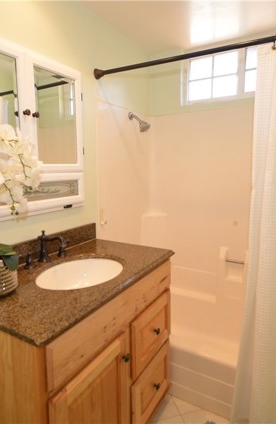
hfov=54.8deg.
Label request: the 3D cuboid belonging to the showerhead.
[{"bbox_3d":[0.019,-0.680,2.011,0.165,0.155,0.085,6,10,29],"label":"showerhead"}]

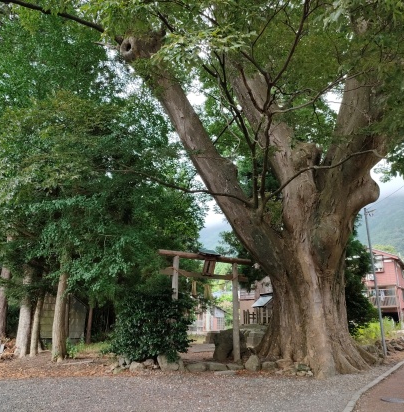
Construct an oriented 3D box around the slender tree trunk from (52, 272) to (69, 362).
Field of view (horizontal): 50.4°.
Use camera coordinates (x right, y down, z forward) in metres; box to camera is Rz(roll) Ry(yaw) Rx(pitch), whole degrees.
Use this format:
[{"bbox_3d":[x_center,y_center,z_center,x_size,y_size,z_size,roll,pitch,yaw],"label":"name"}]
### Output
[{"bbox_3d":[-4.346,3.402,13.271,0.410,2.667,0.410,0,-14,0],"label":"slender tree trunk"}]

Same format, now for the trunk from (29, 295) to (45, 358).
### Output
[{"bbox_3d":[-5.454,3.958,14.266,0.280,1.988,0.280,0,-14,0],"label":"trunk"}]

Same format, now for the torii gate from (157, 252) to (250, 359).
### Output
[{"bbox_3d":[0.228,3.053,13.095,3.750,3.421,0.500,12,-18,-40],"label":"torii gate"}]

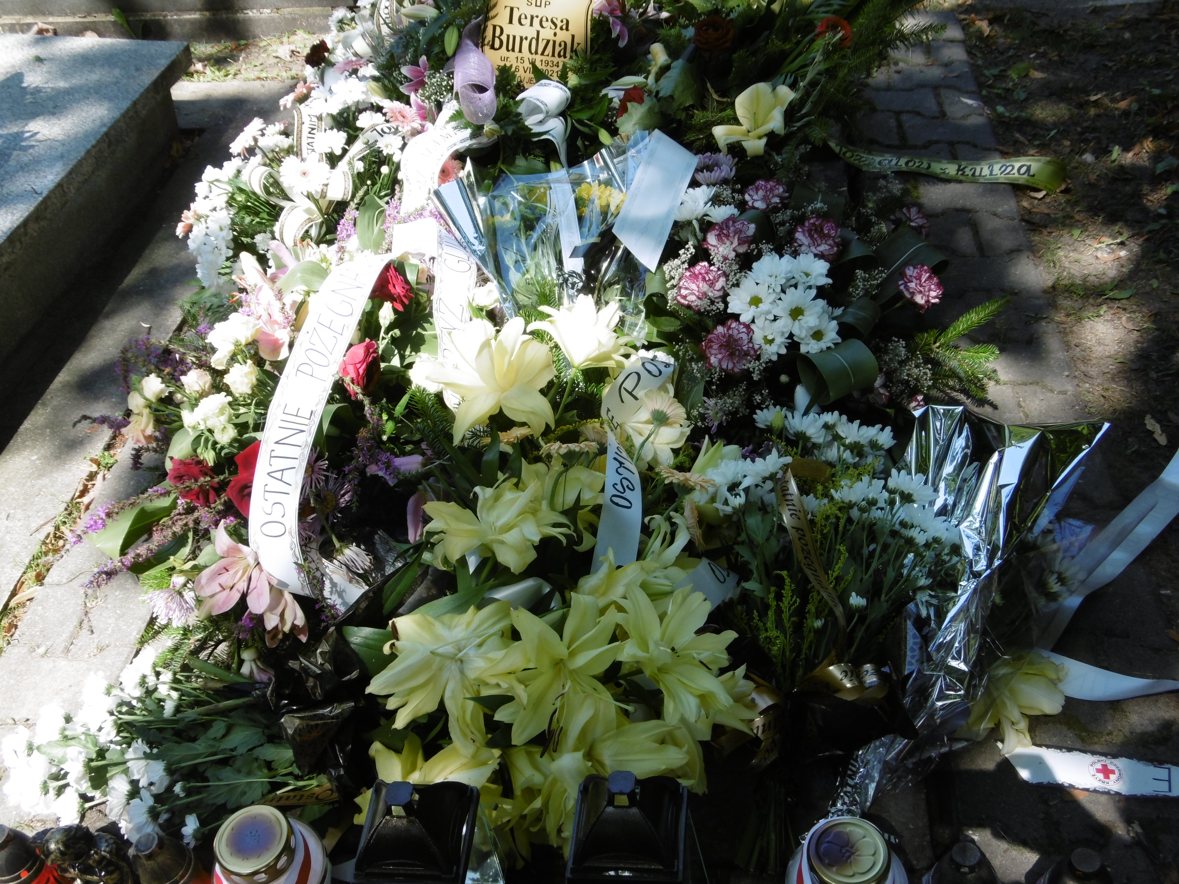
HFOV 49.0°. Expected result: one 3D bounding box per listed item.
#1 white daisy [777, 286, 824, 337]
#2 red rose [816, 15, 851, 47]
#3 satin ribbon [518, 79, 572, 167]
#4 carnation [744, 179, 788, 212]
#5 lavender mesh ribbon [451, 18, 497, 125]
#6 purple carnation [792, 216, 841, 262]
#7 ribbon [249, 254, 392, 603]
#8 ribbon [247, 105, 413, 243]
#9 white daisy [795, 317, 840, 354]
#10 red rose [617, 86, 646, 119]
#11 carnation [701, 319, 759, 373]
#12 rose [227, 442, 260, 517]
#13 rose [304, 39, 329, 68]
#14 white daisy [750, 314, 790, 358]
[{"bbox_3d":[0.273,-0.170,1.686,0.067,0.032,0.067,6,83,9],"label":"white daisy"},{"bbox_3d":[0.489,-0.826,2.600,0.072,0.055,0.072,0,80,2],"label":"red rose"},{"bbox_3d":[-0.075,-0.524,2.120,0.090,0.130,0.100,0,38,0],"label":"satin ribbon"},{"bbox_3d":[0.277,-0.387,2.030,0.067,0.052,0.065,0,38,0],"label":"carnation"},{"bbox_3d":[-0.205,-0.655,2.294,0.078,0.150,0.120,-4,40,-4],"label":"lavender mesh ribbon"},{"bbox_3d":[0.325,-0.291,1.852,0.066,0.052,0.066,0,80,3],"label":"purple carnation"},{"bbox_3d":[-0.327,-0.046,1.727,0.139,0.130,0.498,8,74,11],"label":"ribbon"},{"bbox_3d":[-0.412,-0.416,2.020,0.250,0.170,0.270,0,38,0],"label":"ribbon"},{"bbox_3d":[0.317,-0.148,1.790,0.062,0.028,0.058,0,60,0],"label":"white daisy"},{"bbox_3d":[0.071,-0.565,2.160,0.055,0.055,0.055,0,38,0],"label":"red rose"},{"bbox_3d":[0.178,-0.122,1.639,0.073,0.073,0.055,4,-5,6],"label":"carnation"},{"bbox_3d":[-0.415,0.046,1.590,0.078,0.065,0.088,0,60,13],"label":"rose"},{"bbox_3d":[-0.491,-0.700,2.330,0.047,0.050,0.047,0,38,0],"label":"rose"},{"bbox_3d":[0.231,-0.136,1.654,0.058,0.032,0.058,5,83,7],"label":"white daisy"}]

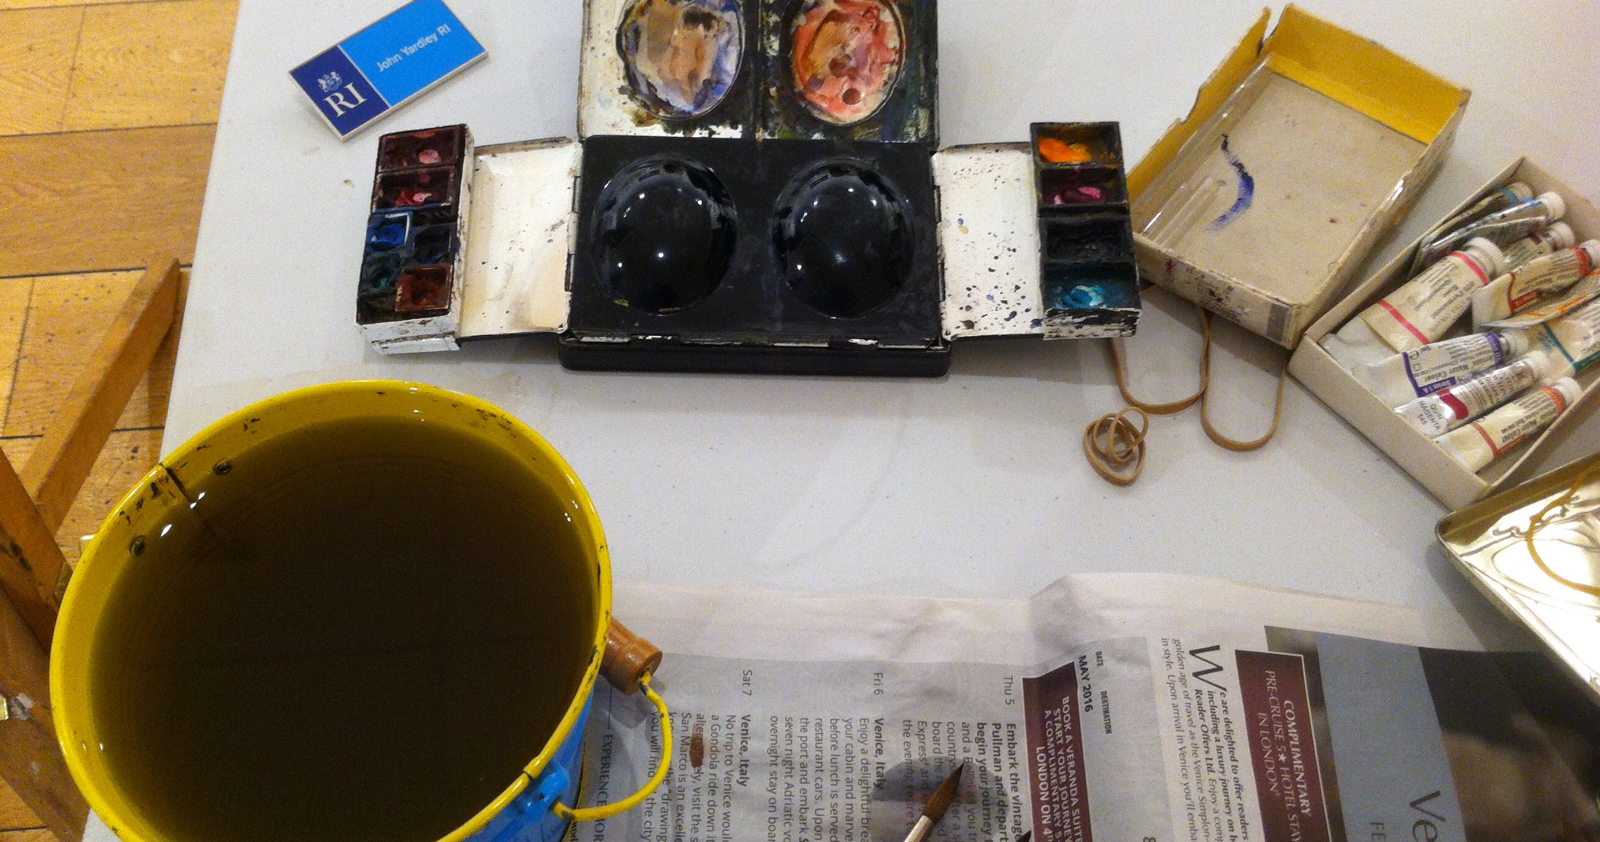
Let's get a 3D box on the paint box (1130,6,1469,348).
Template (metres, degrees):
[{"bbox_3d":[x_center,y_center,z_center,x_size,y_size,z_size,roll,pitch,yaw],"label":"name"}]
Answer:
[{"bbox_3d":[0.198,-0.100,0.660,0.081,0.030,0.138,32,64,19],"label":"paint box"}]

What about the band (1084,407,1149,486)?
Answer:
[{"bbox_3d":[0.120,0.009,0.612,0.022,0.009,0.027,1,58,2],"label":"band"}]

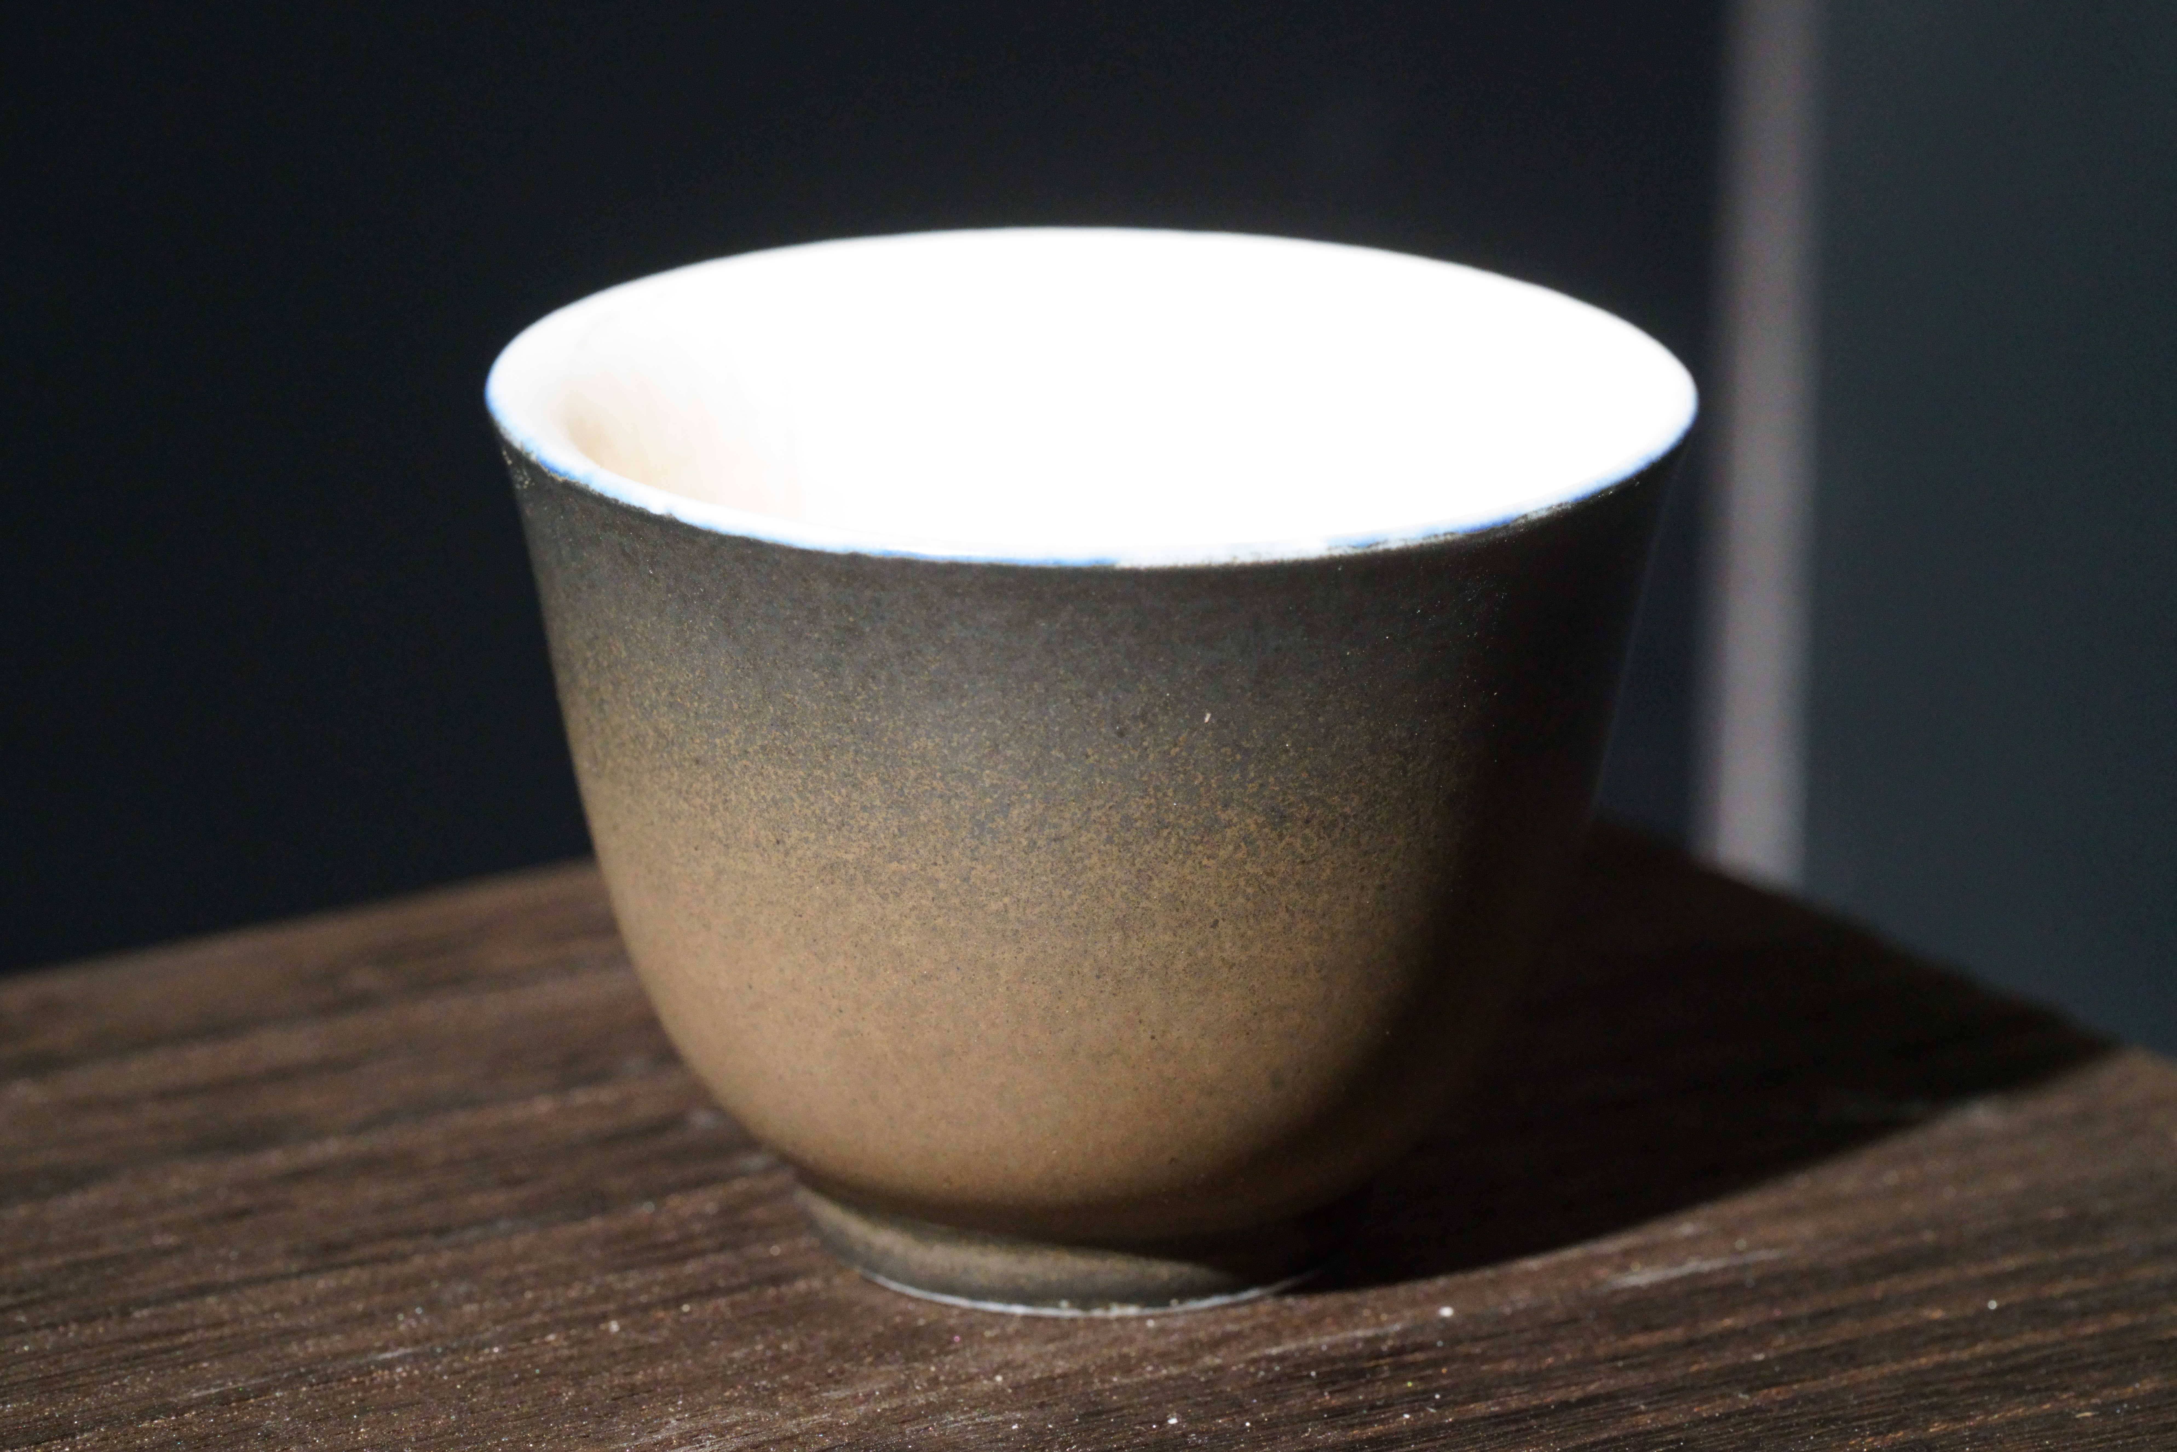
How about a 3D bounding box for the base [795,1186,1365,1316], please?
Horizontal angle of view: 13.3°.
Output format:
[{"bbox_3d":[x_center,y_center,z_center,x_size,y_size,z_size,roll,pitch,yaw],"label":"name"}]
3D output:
[{"bbox_3d":[0.000,0.026,0.552,0.034,0.005,0.034,0,18,0],"label":"base"}]

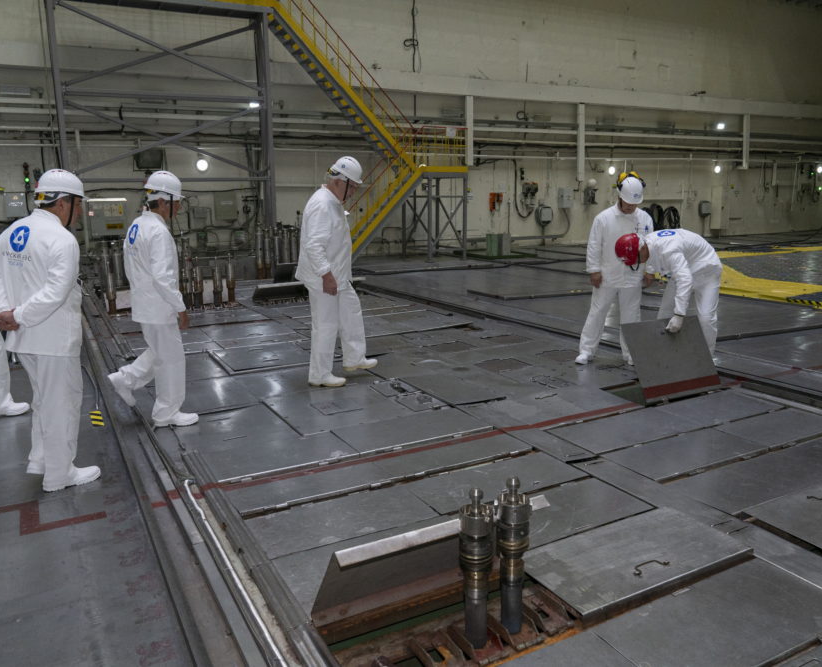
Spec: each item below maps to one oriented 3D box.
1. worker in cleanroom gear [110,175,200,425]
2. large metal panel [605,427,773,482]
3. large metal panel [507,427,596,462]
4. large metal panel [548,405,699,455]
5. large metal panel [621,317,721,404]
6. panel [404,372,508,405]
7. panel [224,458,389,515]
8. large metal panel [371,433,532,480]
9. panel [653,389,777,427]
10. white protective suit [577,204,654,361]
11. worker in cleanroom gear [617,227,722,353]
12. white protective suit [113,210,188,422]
[{"bbox_3d":[-1.824,-0.216,4.877,0.640,1.790,0.520,-6,12,-24],"label":"worker in cleanroom gear"},{"bbox_3d":[1.746,0.760,4.351,1.010,0.030,0.442,-7,13,-27],"label":"large metal panel"},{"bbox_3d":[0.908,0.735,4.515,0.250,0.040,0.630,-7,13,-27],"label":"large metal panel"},{"bbox_3d":[1.484,0.676,4.799,1.018,0.030,0.520,-7,13,-27],"label":"large metal panel"},{"bbox_3d":[2.106,0.197,5.626,0.870,0.640,0.040,-7,-15,-27],"label":"large metal panel"},{"bbox_3d":[0.312,0.479,5.861,0.470,0.040,0.950,-7,13,-27],"label":"panel"},{"bbox_3d":[-0.591,0.865,3.980,0.875,0.040,0.470,-7,13,-27],"label":"panel"},{"bbox_3d":[0.239,0.767,4.405,1.000,0.040,0.470,-7,13,-27],"label":"large metal panel"},{"bbox_3d":[2.313,0.569,5.241,0.870,0.040,0.540,-7,13,-27],"label":"panel"},{"bbox_3d":[1.909,-0.457,6.555,0.660,1.500,0.400,0,11,7],"label":"white protective suit"},{"bbox_3d":[2.320,-0.298,6.232,0.920,1.276,0.580,-7,13,-27],"label":"worker in cleanroom gear"},{"bbox_3d":[-1.821,-0.084,4.903,0.600,1.520,0.520,-6,12,-24],"label":"white protective suit"}]

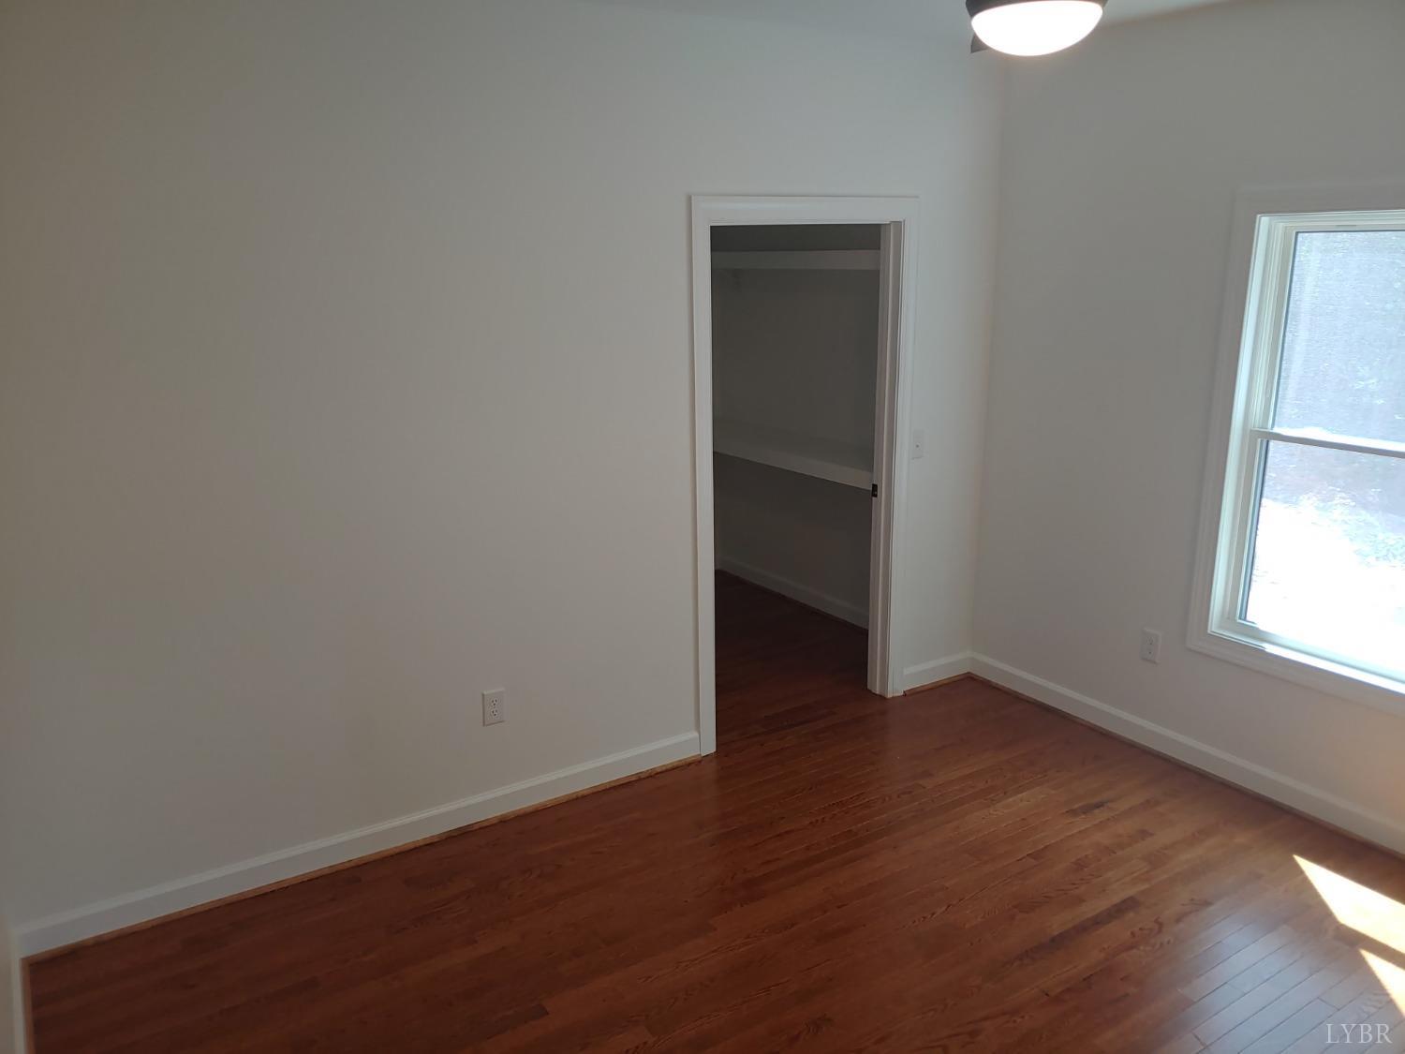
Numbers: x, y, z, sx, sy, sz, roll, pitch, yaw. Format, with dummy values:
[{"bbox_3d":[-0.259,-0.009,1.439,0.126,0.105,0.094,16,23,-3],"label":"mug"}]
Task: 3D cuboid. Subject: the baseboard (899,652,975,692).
[{"bbox_3d":[1.091,0.677,4.683,0.430,0.118,0.020,-9,17,-30],"label":"baseboard"}]

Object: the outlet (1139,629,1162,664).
[{"bbox_3d":[1.750,0.467,3.958,0.009,0.122,0.078,-9,17,-30],"label":"outlet"}]

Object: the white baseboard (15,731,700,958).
[{"bbox_3d":[-0.987,1.025,3.447,2.290,0.116,0.020,-9,17,-30],"label":"white baseboard"}]

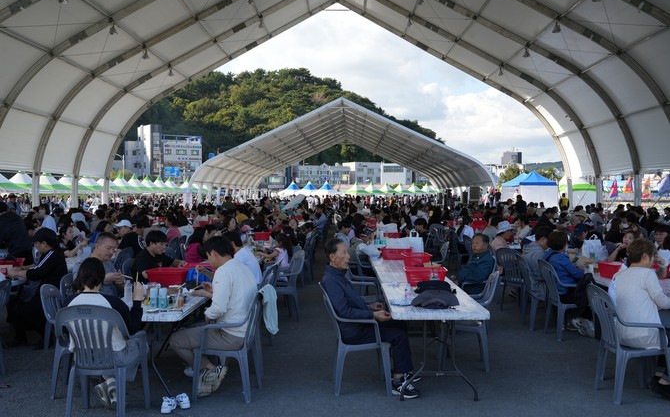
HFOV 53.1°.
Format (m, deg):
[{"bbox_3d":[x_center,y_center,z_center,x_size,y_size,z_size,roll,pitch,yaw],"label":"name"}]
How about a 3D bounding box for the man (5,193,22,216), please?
[{"bbox_3d":[-9.840,0.387,20.500,0.380,1.690,0.550,1,1,24],"label":"man"}]

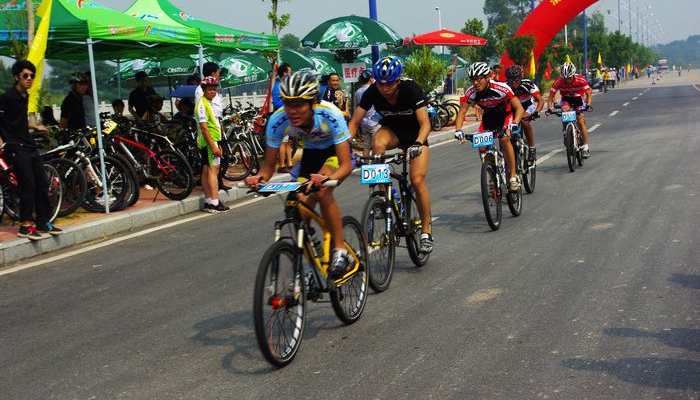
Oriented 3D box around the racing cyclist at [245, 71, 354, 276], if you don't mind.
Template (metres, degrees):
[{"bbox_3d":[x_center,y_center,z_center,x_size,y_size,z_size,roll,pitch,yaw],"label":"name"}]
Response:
[{"bbox_3d":[-0.236,-0.080,6.422,0.600,1.240,0.900,-1,6,21],"label":"racing cyclist"}]

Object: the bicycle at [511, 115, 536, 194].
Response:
[{"bbox_3d":[2.015,-0.520,13.680,0.620,1.020,1.740,-1,6,18],"label":"bicycle"}]

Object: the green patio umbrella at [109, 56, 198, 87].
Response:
[{"bbox_3d":[-3.552,-2.515,22.000,2.200,0.720,2.200,-1,6,16],"label":"green patio umbrella"}]

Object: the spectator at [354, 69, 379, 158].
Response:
[{"bbox_3d":[0.294,-1.487,20.800,0.380,1.670,0.460,-4,6,-12],"label":"spectator"}]

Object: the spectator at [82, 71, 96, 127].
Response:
[{"bbox_3d":[-3.715,-1.031,17.000,0.360,1.680,0.480,0,6,30],"label":"spectator"}]

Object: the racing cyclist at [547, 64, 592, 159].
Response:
[{"bbox_3d":[3.231,-1.325,17.186,0.660,1.470,1.000,-1,6,17],"label":"racing cyclist"}]

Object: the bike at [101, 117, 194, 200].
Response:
[{"bbox_3d":[-2.468,-0.459,14.173,0.580,1.040,1.700,1,7,37],"label":"bike"}]

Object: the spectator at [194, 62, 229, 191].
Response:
[{"bbox_3d":[-1.822,-0.981,15.468,0.380,1.680,0.480,-4,6,-11],"label":"spectator"}]

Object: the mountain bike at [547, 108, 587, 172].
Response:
[{"bbox_3d":[3.319,-0.936,17.173,0.620,0.980,1.680,-1,6,17],"label":"mountain bike"}]

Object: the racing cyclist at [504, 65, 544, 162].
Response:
[{"bbox_3d":[2.015,-0.875,13.641,0.620,1.420,1.000,-2,6,16],"label":"racing cyclist"}]

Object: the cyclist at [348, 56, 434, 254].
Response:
[{"bbox_3d":[0.335,-0.300,8.445,0.620,1.450,0.880,-1,6,19],"label":"cyclist"}]

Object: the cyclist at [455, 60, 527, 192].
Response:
[{"bbox_3d":[1.430,-0.675,11.350,0.660,1.360,0.850,-1,6,18],"label":"cyclist"}]

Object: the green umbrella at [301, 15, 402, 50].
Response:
[{"bbox_3d":[0.032,-3.558,24.800,2.200,0.740,2.200,-1,6,16],"label":"green umbrella"}]

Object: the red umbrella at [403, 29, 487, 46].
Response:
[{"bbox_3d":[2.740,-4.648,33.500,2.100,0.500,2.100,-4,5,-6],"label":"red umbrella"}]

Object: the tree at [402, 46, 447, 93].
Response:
[{"bbox_3d":[2.105,-3.064,32.110,1.220,2.300,1.220,-2,6,16],"label":"tree"}]

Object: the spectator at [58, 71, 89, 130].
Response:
[{"bbox_3d":[-3.783,-0.948,16.300,0.360,1.650,0.480,-1,6,26],"label":"spectator"}]

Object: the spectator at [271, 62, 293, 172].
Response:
[{"bbox_3d":[-1.072,-1.319,18.400,0.360,1.690,0.460,-5,6,-24],"label":"spectator"}]

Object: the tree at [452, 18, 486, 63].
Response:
[{"bbox_3d":[4.032,-4.323,38.659,1.200,3.340,1.200,-2,6,16],"label":"tree"}]

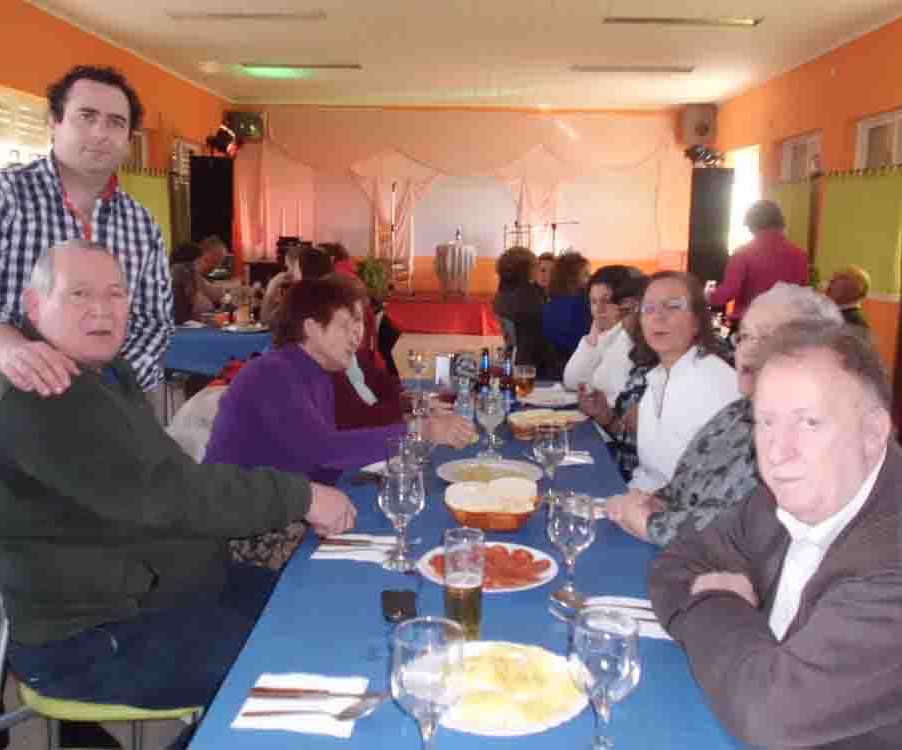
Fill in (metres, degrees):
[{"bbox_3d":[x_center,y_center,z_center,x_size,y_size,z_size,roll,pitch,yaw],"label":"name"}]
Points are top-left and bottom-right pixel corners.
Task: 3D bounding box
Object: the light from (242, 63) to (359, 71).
[{"bbox_3d":[-1.521,-3.134,9.700,1.230,0.080,0.150,1,10,0],"label":"light"}]

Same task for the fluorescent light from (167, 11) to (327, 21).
[{"bbox_3d":[-1.557,-2.751,7.295,1.220,0.070,0.130,1,9,0],"label":"fluorescent light"}]

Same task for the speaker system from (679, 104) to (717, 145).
[{"bbox_3d":[3.128,-3.153,12.000,0.450,0.540,0.380,3,10,13],"label":"speaker system"}]

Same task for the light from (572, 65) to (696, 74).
[{"bbox_3d":[1.831,-3.088,9.620,1.220,0.070,0.130,1,9,0],"label":"light"}]

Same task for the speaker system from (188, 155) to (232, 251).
[{"bbox_3d":[-2.607,-1.807,10.508,0.460,1.150,0.450,-1,10,-11],"label":"speaker system"}]

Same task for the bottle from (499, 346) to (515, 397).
[{"bbox_3d":[0.191,0.007,3.214,0.058,0.215,0.058,1,10,0],"label":"bottle"}]

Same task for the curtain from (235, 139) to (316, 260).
[{"bbox_3d":[-2.361,-2.197,12.825,1.080,1.980,0.180,1,9,0],"label":"curtain"}]

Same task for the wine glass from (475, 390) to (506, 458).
[{"bbox_3d":[0.102,0.131,2.542,0.084,0.170,0.084,1,10,0],"label":"wine glass"}]

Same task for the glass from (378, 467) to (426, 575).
[{"bbox_3d":[-0.090,0.261,1.734,0.084,0.174,0.084,1,10,0],"label":"glass"}]

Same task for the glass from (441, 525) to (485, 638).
[{"bbox_3d":[0.020,0.306,1.389,0.062,0.162,0.062,1,9,0],"label":"glass"}]

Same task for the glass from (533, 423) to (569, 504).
[{"bbox_3d":[0.224,0.188,2.097,0.077,0.174,0.077,1,9,0],"label":"glass"}]

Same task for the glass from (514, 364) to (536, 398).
[{"bbox_3d":[0.258,0.024,3.370,0.077,0.111,0.077,1,10,0],"label":"glass"}]

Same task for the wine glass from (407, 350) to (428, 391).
[{"bbox_3d":[-0.127,-0.021,3.618,0.079,0.162,0.079,1,10,0],"label":"wine glass"}]

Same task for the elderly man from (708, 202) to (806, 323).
[{"bbox_3d":[1.724,-0.215,5.327,0.530,1.520,0.400,-4,10,-27],"label":"elderly man"}]

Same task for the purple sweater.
[{"bbox_3d":[-0.367,0.154,2.458,0.540,0.490,0.450,0,9,-3],"label":"purple sweater"}]

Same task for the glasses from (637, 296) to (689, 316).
[{"bbox_3d":[0.590,-0.191,2.585,0.138,0.042,0.135,-4,10,23],"label":"glasses"}]

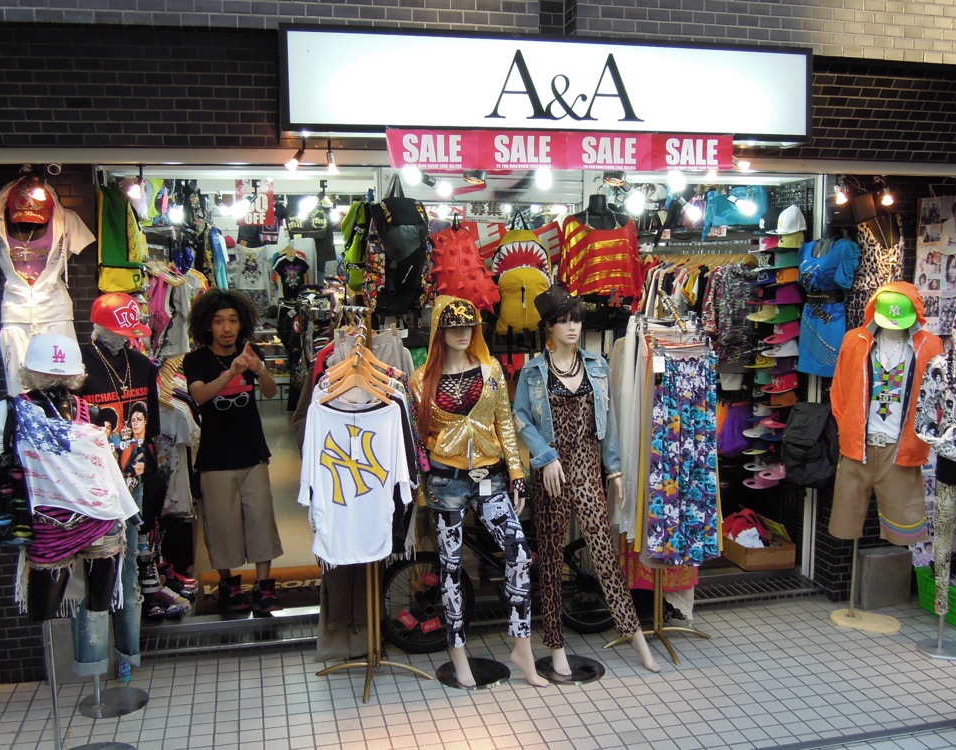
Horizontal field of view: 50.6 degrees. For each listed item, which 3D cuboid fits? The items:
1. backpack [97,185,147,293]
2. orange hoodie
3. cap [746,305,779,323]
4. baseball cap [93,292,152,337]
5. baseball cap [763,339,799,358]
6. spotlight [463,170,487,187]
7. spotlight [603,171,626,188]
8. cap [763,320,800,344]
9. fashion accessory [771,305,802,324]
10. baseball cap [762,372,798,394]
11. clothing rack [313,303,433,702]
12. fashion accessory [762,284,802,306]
[{"bbox_3d":[-1.672,-0.640,4.775,0.210,0.490,0.270,0,7,2],"label":"backpack"},{"bbox_3d":[2.143,-0.008,5.303,0.570,0.970,0.340,3,9,22],"label":"orange hoodie"},{"bbox_3d":[1.739,-0.375,6.072,0.240,0.120,0.180,-10,11,-26],"label":"cap"},{"bbox_3d":[-1.508,-0.252,4.283,0.260,0.140,0.185,23,18,28],"label":"baseball cap"},{"bbox_3d":[1.780,-0.159,5.941,0.250,0.120,0.175,-2,8,-13],"label":"baseball cap"},{"bbox_3d":[-0.005,-0.948,4.744,0.103,0.115,0.103,7,-20,42],"label":"spotlight"},{"bbox_3d":[0.671,-0.974,4.901,0.103,0.115,0.103,6,-19,39],"label":"spotlight"},{"bbox_3d":[1.760,-0.246,5.854,0.240,0.120,0.170,-17,14,-25],"label":"cap"},{"bbox_3d":[1.784,-0.357,5.913,0.250,0.120,0.175,-2,8,-13],"label":"fashion accessory"},{"bbox_3d":[1.796,0.050,5.983,0.240,0.120,0.180,-10,11,-26],"label":"baseball cap"},{"bbox_3d":[-0.491,0.562,4.680,0.580,1.785,0.640,1,8,7],"label":"clothing rack"},{"bbox_3d":[1.757,-0.459,5.835,0.240,0.120,0.170,-7,10,-27],"label":"fashion accessory"}]

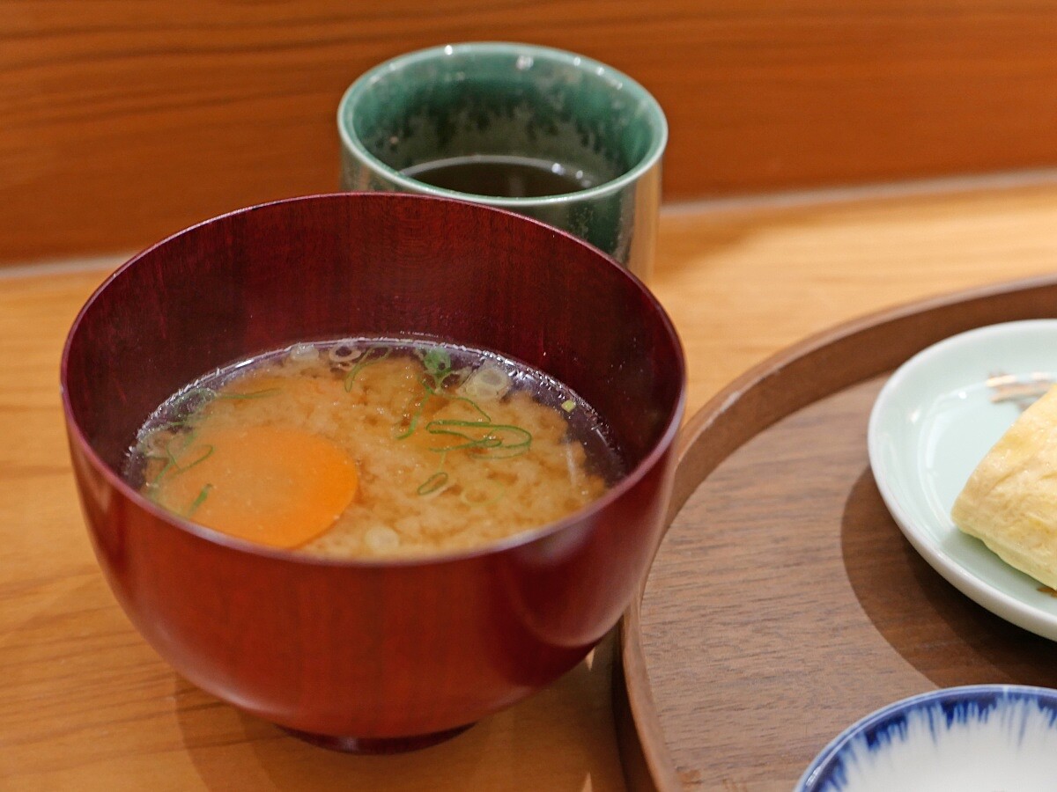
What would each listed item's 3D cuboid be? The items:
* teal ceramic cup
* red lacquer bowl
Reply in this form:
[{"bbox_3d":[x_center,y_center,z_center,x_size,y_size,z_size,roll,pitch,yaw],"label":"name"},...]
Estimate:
[{"bbox_3d":[-0.007,-0.037,0.455,0.076,0.071,0.076,2,38,-2],"label":"teal ceramic cup"},{"bbox_3d":[-0.030,0.023,0.371,0.115,0.077,0.115,4,38,0],"label":"red lacquer bowl"}]

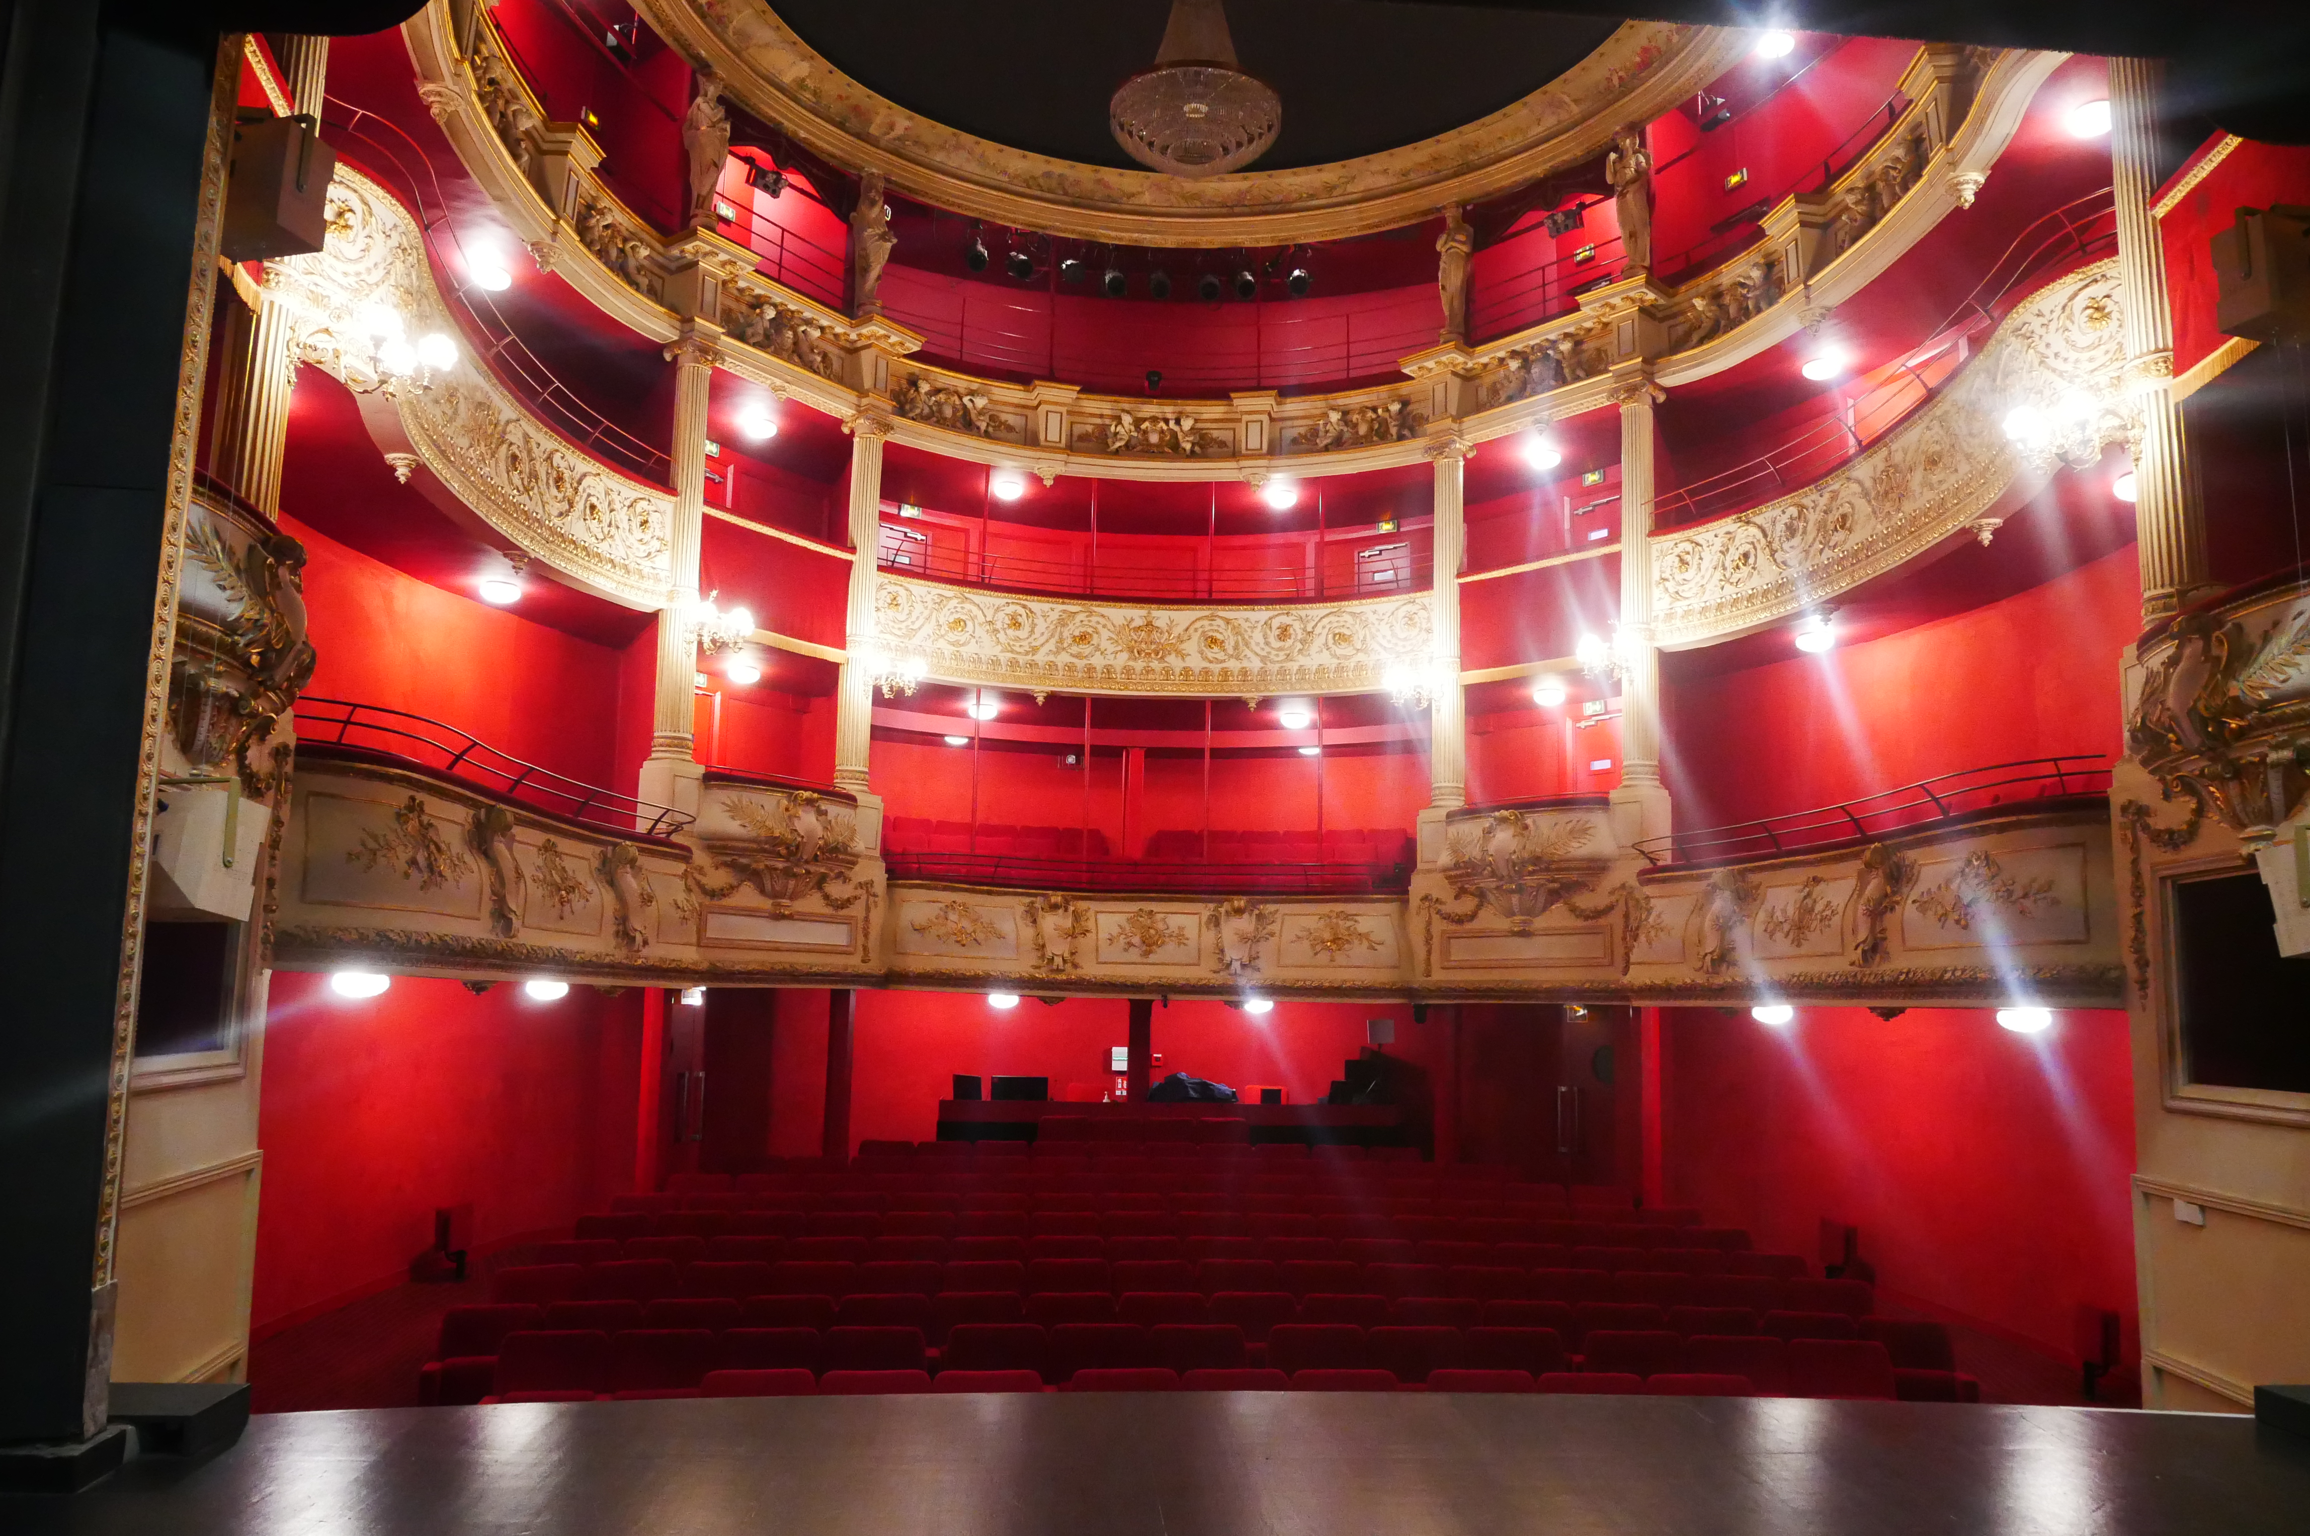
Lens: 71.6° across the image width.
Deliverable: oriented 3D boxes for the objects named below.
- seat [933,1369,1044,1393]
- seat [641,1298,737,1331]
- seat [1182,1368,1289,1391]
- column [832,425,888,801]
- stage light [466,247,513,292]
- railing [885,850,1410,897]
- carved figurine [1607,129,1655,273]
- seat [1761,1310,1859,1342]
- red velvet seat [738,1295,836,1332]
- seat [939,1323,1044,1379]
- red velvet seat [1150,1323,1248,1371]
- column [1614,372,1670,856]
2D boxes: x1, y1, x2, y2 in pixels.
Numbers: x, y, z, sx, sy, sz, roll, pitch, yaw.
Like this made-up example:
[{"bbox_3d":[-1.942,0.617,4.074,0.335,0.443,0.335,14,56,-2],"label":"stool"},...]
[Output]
[{"bbox_3d":[-0.793,3.345,7.516,0.550,0.870,0.580,2,-8,-7],"label":"seat"},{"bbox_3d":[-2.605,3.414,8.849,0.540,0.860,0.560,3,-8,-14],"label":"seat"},{"bbox_3d":[0.408,3.390,7.662,0.550,0.870,0.580,2,-8,-3],"label":"seat"},{"bbox_3d":[-2.731,-1.530,14.906,0.380,3.620,0.380,1,-8,0],"label":"column"},{"bbox_3d":[-5.040,-3.760,12.141,0.330,0.220,0.330,5,-8,-23],"label":"stage light"},{"bbox_3d":[-0.070,0.980,14.600,4.800,0.320,0.700,2,-8,-3],"label":"railing"},{"bbox_3d":[4.239,-5.013,14.127,0.400,1.340,0.350,-4,-10,37],"label":"carved figurine"},{"bbox_3d":[3.753,3.563,8.987,0.550,0.870,0.580,0,-8,7],"label":"seat"},{"bbox_3d":[-2.086,3.447,8.995,0.540,0.860,0.560,3,-8,-12],"label":"red velvet seat"},{"bbox_3d":[-0.821,3.411,8.348,0.550,0.870,0.580,2,-8,-7],"label":"seat"},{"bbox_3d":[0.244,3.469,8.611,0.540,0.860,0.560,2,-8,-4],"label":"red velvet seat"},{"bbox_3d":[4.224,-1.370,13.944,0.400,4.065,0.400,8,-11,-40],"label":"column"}]

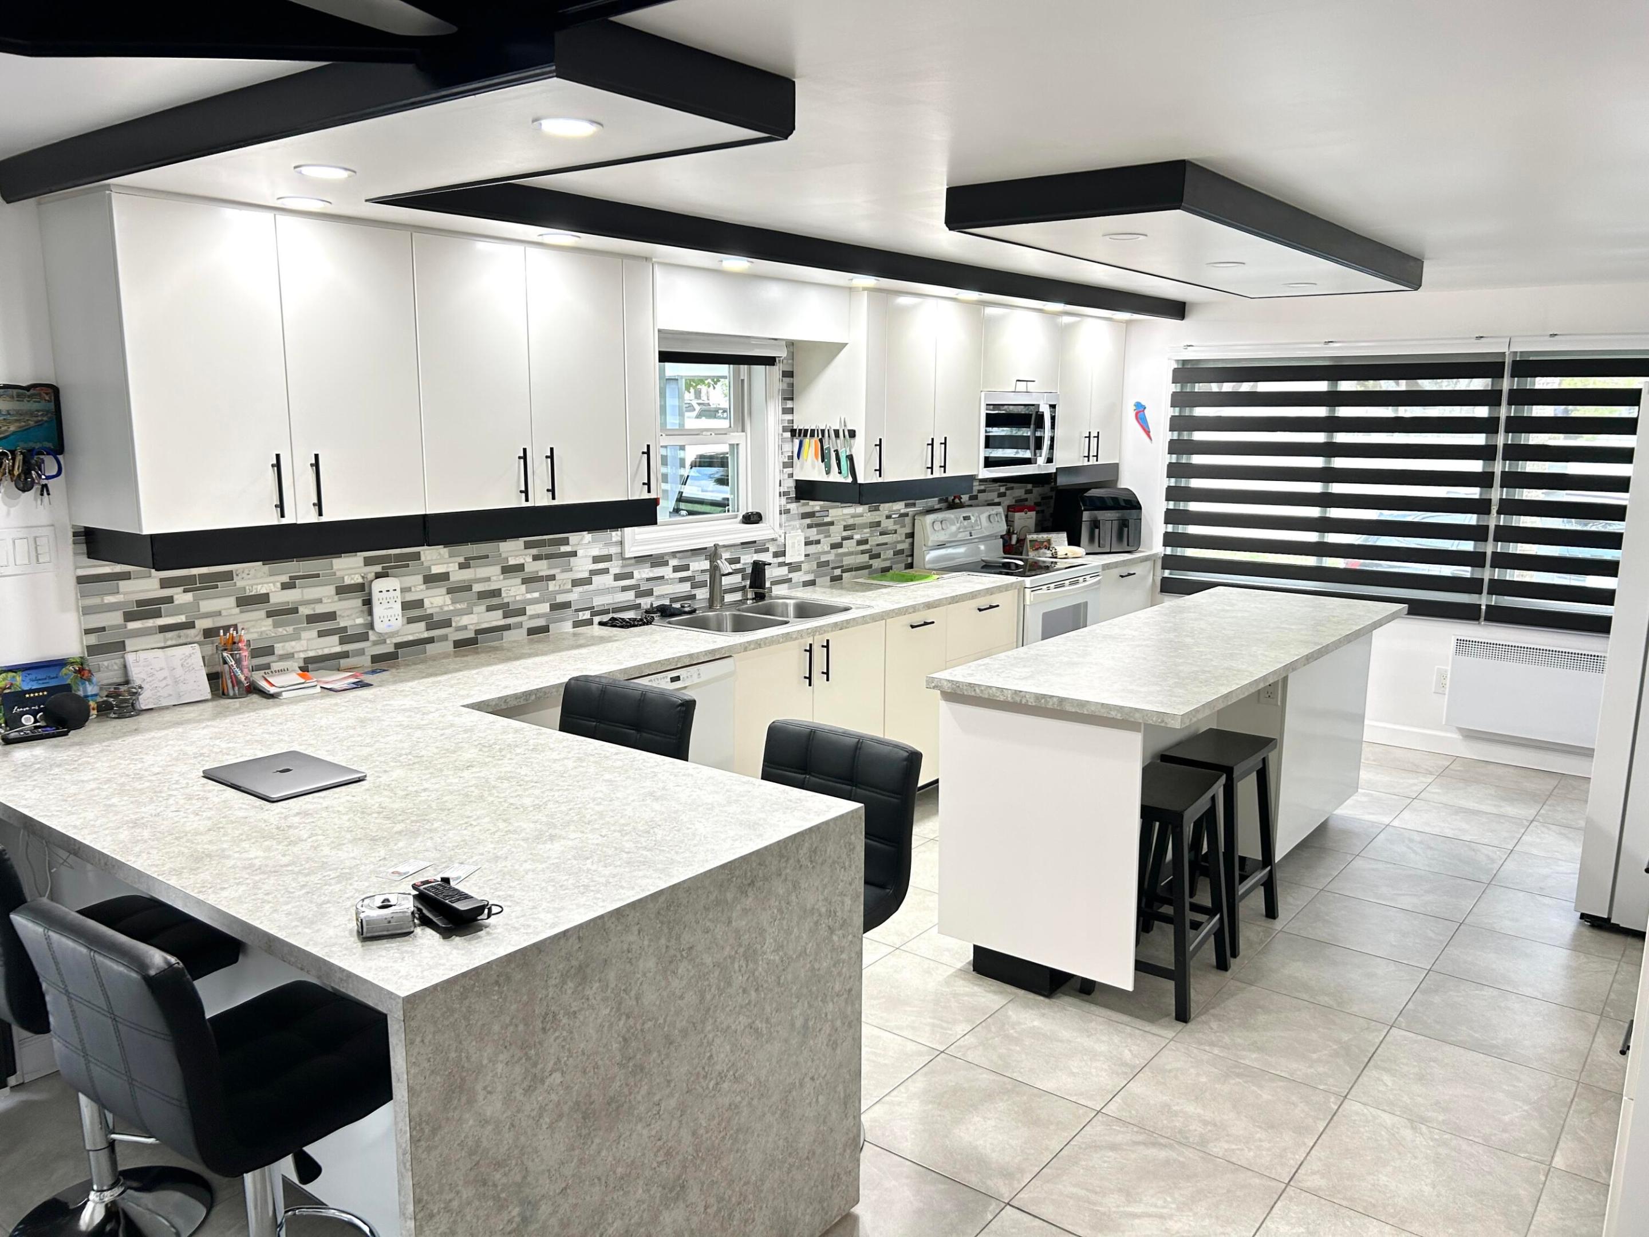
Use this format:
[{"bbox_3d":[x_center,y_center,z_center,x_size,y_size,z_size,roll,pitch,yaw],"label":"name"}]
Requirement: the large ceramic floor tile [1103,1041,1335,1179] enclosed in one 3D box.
[{"bbox_3d":[1.005,1.226,3.114,0.455,0.012,0.455,8,12,37],"label":"large ceramic floor tile"}]

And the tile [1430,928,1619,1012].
[{"bbox_3d":[2.191,1.089,3.865,0.452,0.010,0.450,8,12,37],"label":"tile"}]

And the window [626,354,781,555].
[{"bbox_3d":[-0.513,-0.705,5.036,0.125,0.840,0.935,8,12,37],"label":"window"}]

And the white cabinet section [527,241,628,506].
[{"bbox_3d":[-0.916,-0.771,4.003,0.377,0.766,0.392,8,12,37],"label":"white cabinet section"}]

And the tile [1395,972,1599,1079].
[{"bbox_3d":[1.928,1.157,3.542,0.455,0.012,0.455,8,12,37],"label":"tile"}]

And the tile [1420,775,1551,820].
[{"bbox_3d":[2.970,0.808,5.588,0.455,0.012,0.455,8,12,37],"label":"tile"}]

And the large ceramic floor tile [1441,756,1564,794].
[{"bbox_3d":[3.213,0.747,5.882,0.452,0.010,0.402,8,12,37],"label":"large ceramic floor tile"}]

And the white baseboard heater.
[{"bbox_3d":[3.394,0.351,5.923,0.730,0.450,0.090,8,12,37],"label":"white baseboard heater"}]

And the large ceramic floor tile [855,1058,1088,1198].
[{"bbox_3d":[0.363,1.237,3.039,0.459,0.012,0.455,8,12,37],"label":"large ceramic floor tile"}]

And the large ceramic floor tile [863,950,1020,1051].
[{"bbox_3d":[0.282,1.125,3.671,0.455,0.012,0.455,8,12,37],"label":"large ceramic floor tile"}]

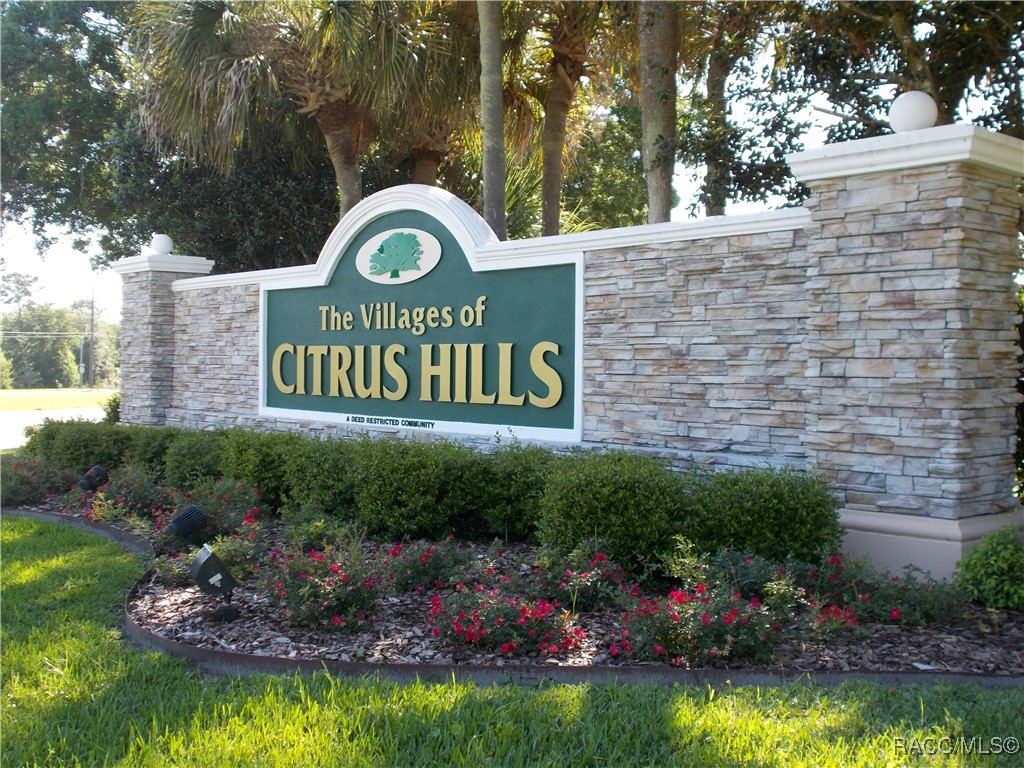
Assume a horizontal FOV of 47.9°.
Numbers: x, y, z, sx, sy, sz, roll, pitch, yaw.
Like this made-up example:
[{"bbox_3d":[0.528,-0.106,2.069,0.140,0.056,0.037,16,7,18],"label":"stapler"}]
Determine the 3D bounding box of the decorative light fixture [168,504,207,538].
[{"bbox_3d":[-2.588,1.096,9.200,0.280,0.280,0.220,0,1,-37],"label":"decorative light fixture"}]

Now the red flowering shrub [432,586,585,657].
[{"bbox_3d":[-0.019,1.231,6.032,0.780,0.303,0.820,-1,1,-40],"label":"red flowering shrub"}]

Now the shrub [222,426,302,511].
[{"bbox_3d":[-2.421,0.838,11.284,0.850,0.766,0.900,-1,1,-40],"label":"shrub"}]

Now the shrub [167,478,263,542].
[{"bbox_3d":[-2.570,1.069,10.000,0.850,0.480,0.750,0,1,-14],"label":"shrub"}]

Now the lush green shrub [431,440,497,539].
[{"bbox_3d":[-0.389,0.875,9.613,0.750,0.775,0.720,-1,1,-40],"label":"lush green shrub"}]

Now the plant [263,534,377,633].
[{"bbox_3d":[-1.083,1.116,6.454,0.650,0.505,0.650,0,1,0],"label":"plant"}]

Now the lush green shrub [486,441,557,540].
[{"bbox_3d":[0.121,0.884,9.153,0.780,0.778,0.780,-1,1,-40],"label":"lush green shrub"}]

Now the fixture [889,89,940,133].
[{"bbox_3d":[3.045,-2.063,8.750,0.350,0.350,0.350,0,1,-40],"label":"fixture"}]

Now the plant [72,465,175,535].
[{"bbox_3d":[-3.637,1.036,10.800,0.920,0.500,0.800,0,1,-19],"label":"plant"}]

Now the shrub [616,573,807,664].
[{"bbox_3d":[1.081,1.200,6.220,0.970,0.410,0.720,1,1,10],"label":"shrub"}]

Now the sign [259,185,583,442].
[{"bbox_3d":[-1.306,-0.870,13.184,0.200,2.693,6.366,-1,1,-40],"label":"sign"}]

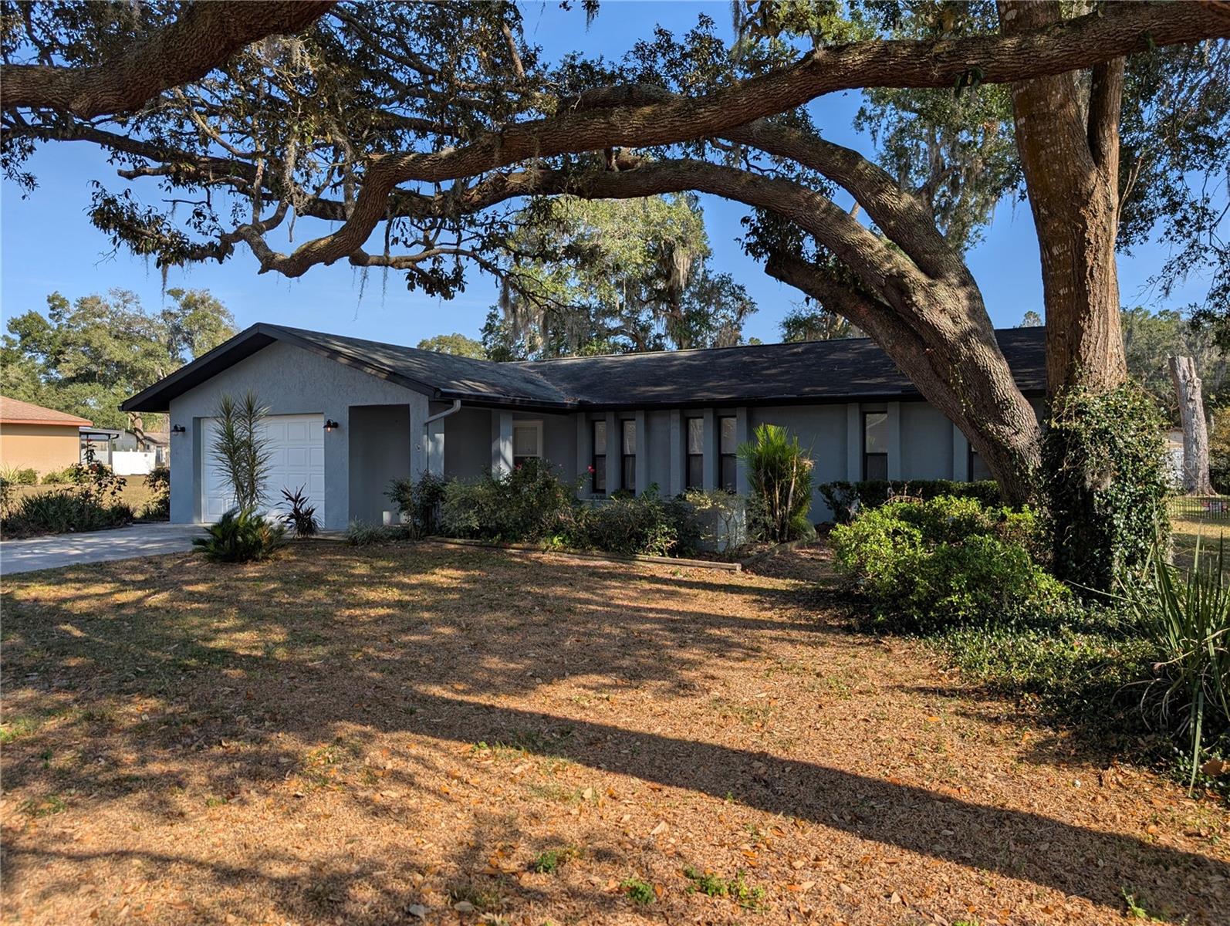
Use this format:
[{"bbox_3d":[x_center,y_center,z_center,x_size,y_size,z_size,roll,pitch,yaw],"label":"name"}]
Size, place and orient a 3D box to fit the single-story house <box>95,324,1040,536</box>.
[{"bbox_3d":[0.570,-0.788,19.993,18.680,4.110,13.120,0,0,28],"label":"single-story house"}]

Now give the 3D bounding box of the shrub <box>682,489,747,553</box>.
[{"bbox_3d":[1.485,0.844,12.647,0.900,0.900,0.750,0,0,19],"label":"shrub"}]

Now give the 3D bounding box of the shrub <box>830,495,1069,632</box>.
[{"bbox_3d":[3.255,0.865,8.400,2.150,1.000,1.800,0,0,3],"label":"shrub"}]

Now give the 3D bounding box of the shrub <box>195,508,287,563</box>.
[{"bbox_3d":[-5.509,0.999,12.497,1.250,0.700,1.200,0,0,22],"label":"shrub"}]

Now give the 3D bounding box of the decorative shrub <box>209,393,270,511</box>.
[{"bbox_3d":[-5.717,0.148,13.091,0.880,2.400,0.880,0,0,22],"label":"decorative shrub"}]

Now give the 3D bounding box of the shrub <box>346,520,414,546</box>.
[{"bbox_3d":[-3.951,1.123,14.413,1.100,0.380,0.750,0,0,19],"label":"shrub"}]

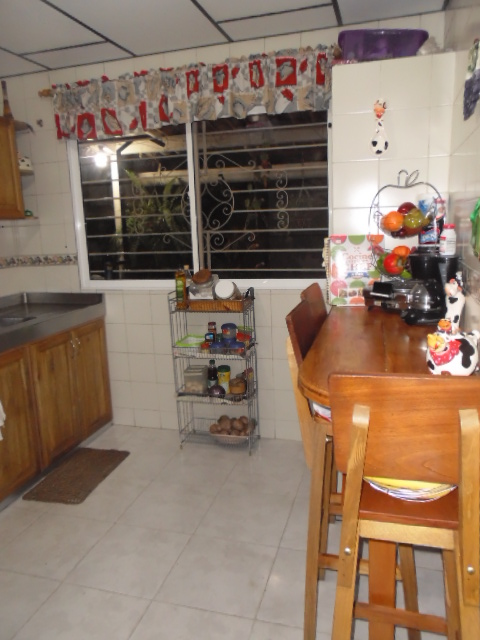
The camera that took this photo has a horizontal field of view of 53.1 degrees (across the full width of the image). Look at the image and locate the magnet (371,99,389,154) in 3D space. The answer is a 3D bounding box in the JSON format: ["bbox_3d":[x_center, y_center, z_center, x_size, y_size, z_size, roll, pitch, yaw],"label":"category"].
[{"bbox_3d":[0.610,-0.838,2.087,0.078,0.235,0.030,1,12,17],"label":"magnet"}]

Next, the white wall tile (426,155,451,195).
[{"bbox_3d":[0.858,-0.601,2.082,0.093,0.200,0.010,1,12,17],"label":"white wall tile"}]

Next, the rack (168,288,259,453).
[{"bbox_3d":[-0.140,0.306,2.950,0.475,0.980,0.245,1,12,17],"label":"rack"}]

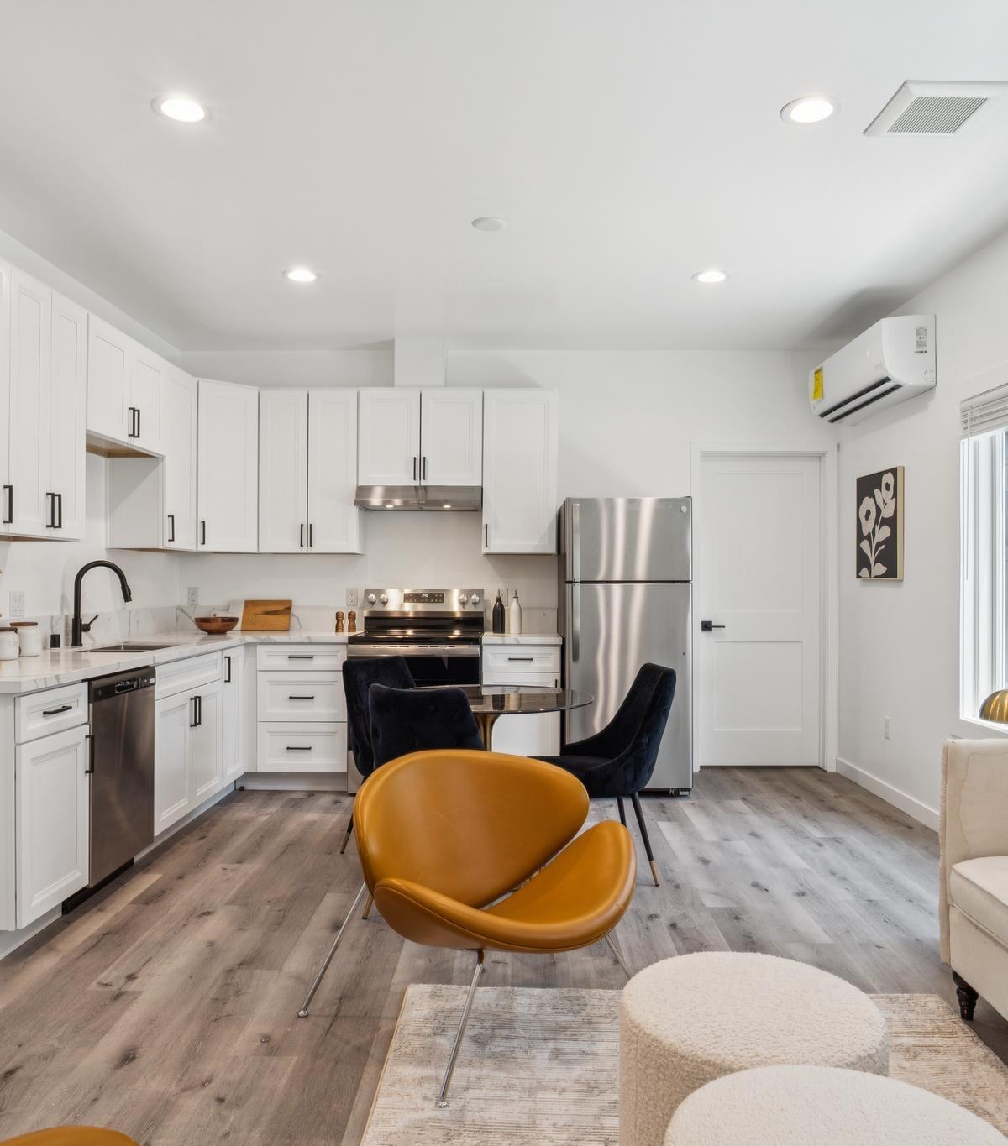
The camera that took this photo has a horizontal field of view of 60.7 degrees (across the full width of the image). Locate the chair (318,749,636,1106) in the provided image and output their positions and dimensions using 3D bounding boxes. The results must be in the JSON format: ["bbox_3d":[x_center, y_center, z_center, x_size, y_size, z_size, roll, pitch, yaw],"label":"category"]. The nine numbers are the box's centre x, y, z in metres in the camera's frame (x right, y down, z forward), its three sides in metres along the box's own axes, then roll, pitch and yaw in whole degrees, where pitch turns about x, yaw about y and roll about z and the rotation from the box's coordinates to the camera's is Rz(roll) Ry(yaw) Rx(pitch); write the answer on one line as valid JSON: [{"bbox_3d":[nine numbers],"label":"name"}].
[{"bbox_3d":[-0.046,0.904,2.461,0.840,0.735,0.740,1,-1,-40],"label":"chair"}]

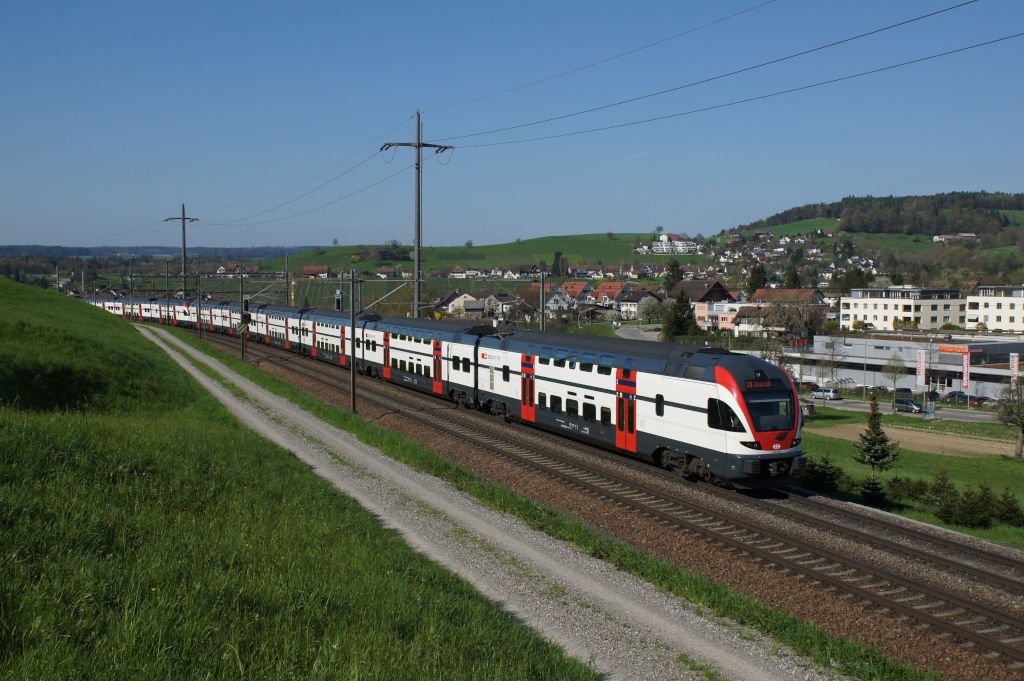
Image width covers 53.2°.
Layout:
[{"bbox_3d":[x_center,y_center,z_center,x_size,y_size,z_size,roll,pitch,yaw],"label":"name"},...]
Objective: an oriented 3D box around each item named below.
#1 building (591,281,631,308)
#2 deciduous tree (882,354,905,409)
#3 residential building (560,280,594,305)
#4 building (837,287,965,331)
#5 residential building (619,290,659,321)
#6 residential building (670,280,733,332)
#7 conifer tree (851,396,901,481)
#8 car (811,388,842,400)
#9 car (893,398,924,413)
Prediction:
[{"bbox_3d":[38.699,-16.365,394.000,12.500,11.500,12.000,-2,4,-36],"label":"building"},{"bbox_3d":[59.656,6.724,160.000,3.700,9.000,3.700,2,4,21],"label":"deciduous tree"},{"bbox_3d":[25.862,-17.176,404.000,12.500,11.500,12.000,-2,4,-36],"label":"residential building"},{"bbox_3d":[98.846,-6.961,259.000,20.500,12.200,21.500,-2,4,-32],"label":"building"},{"bbox_3d":[46.969,-12.684,374.000,10.500,10.500,11.000,-2,4,-32],"label":"residential building"},{"bbox_3d":[53.620,-9.289,288.000,15.000,14.500,13.000,2,4,32],"label":"residential building"},{"bbox_3d":[13.765,3.830,38.800,1.750,3.400,1.750,1,4,19],"label":"conifer tree"},{"bbox_3d":[54.879,9.429,179.000,4.500,1.650,1.800,3,5,43],"label":"car"},{"bbox_3d":[63.132,10.403,163.000,4.650,1.730,1.830,3,4,37],"label":"car"}]

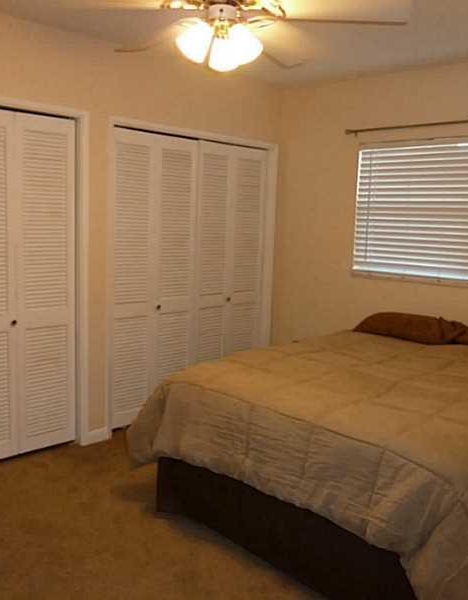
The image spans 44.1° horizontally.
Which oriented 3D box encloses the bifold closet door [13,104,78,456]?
[{"bbox_3d":[-1.142,-0.070,3.515,0.371,2.015,0.036,-5,10,-43],"label":"bifold closet door"}]

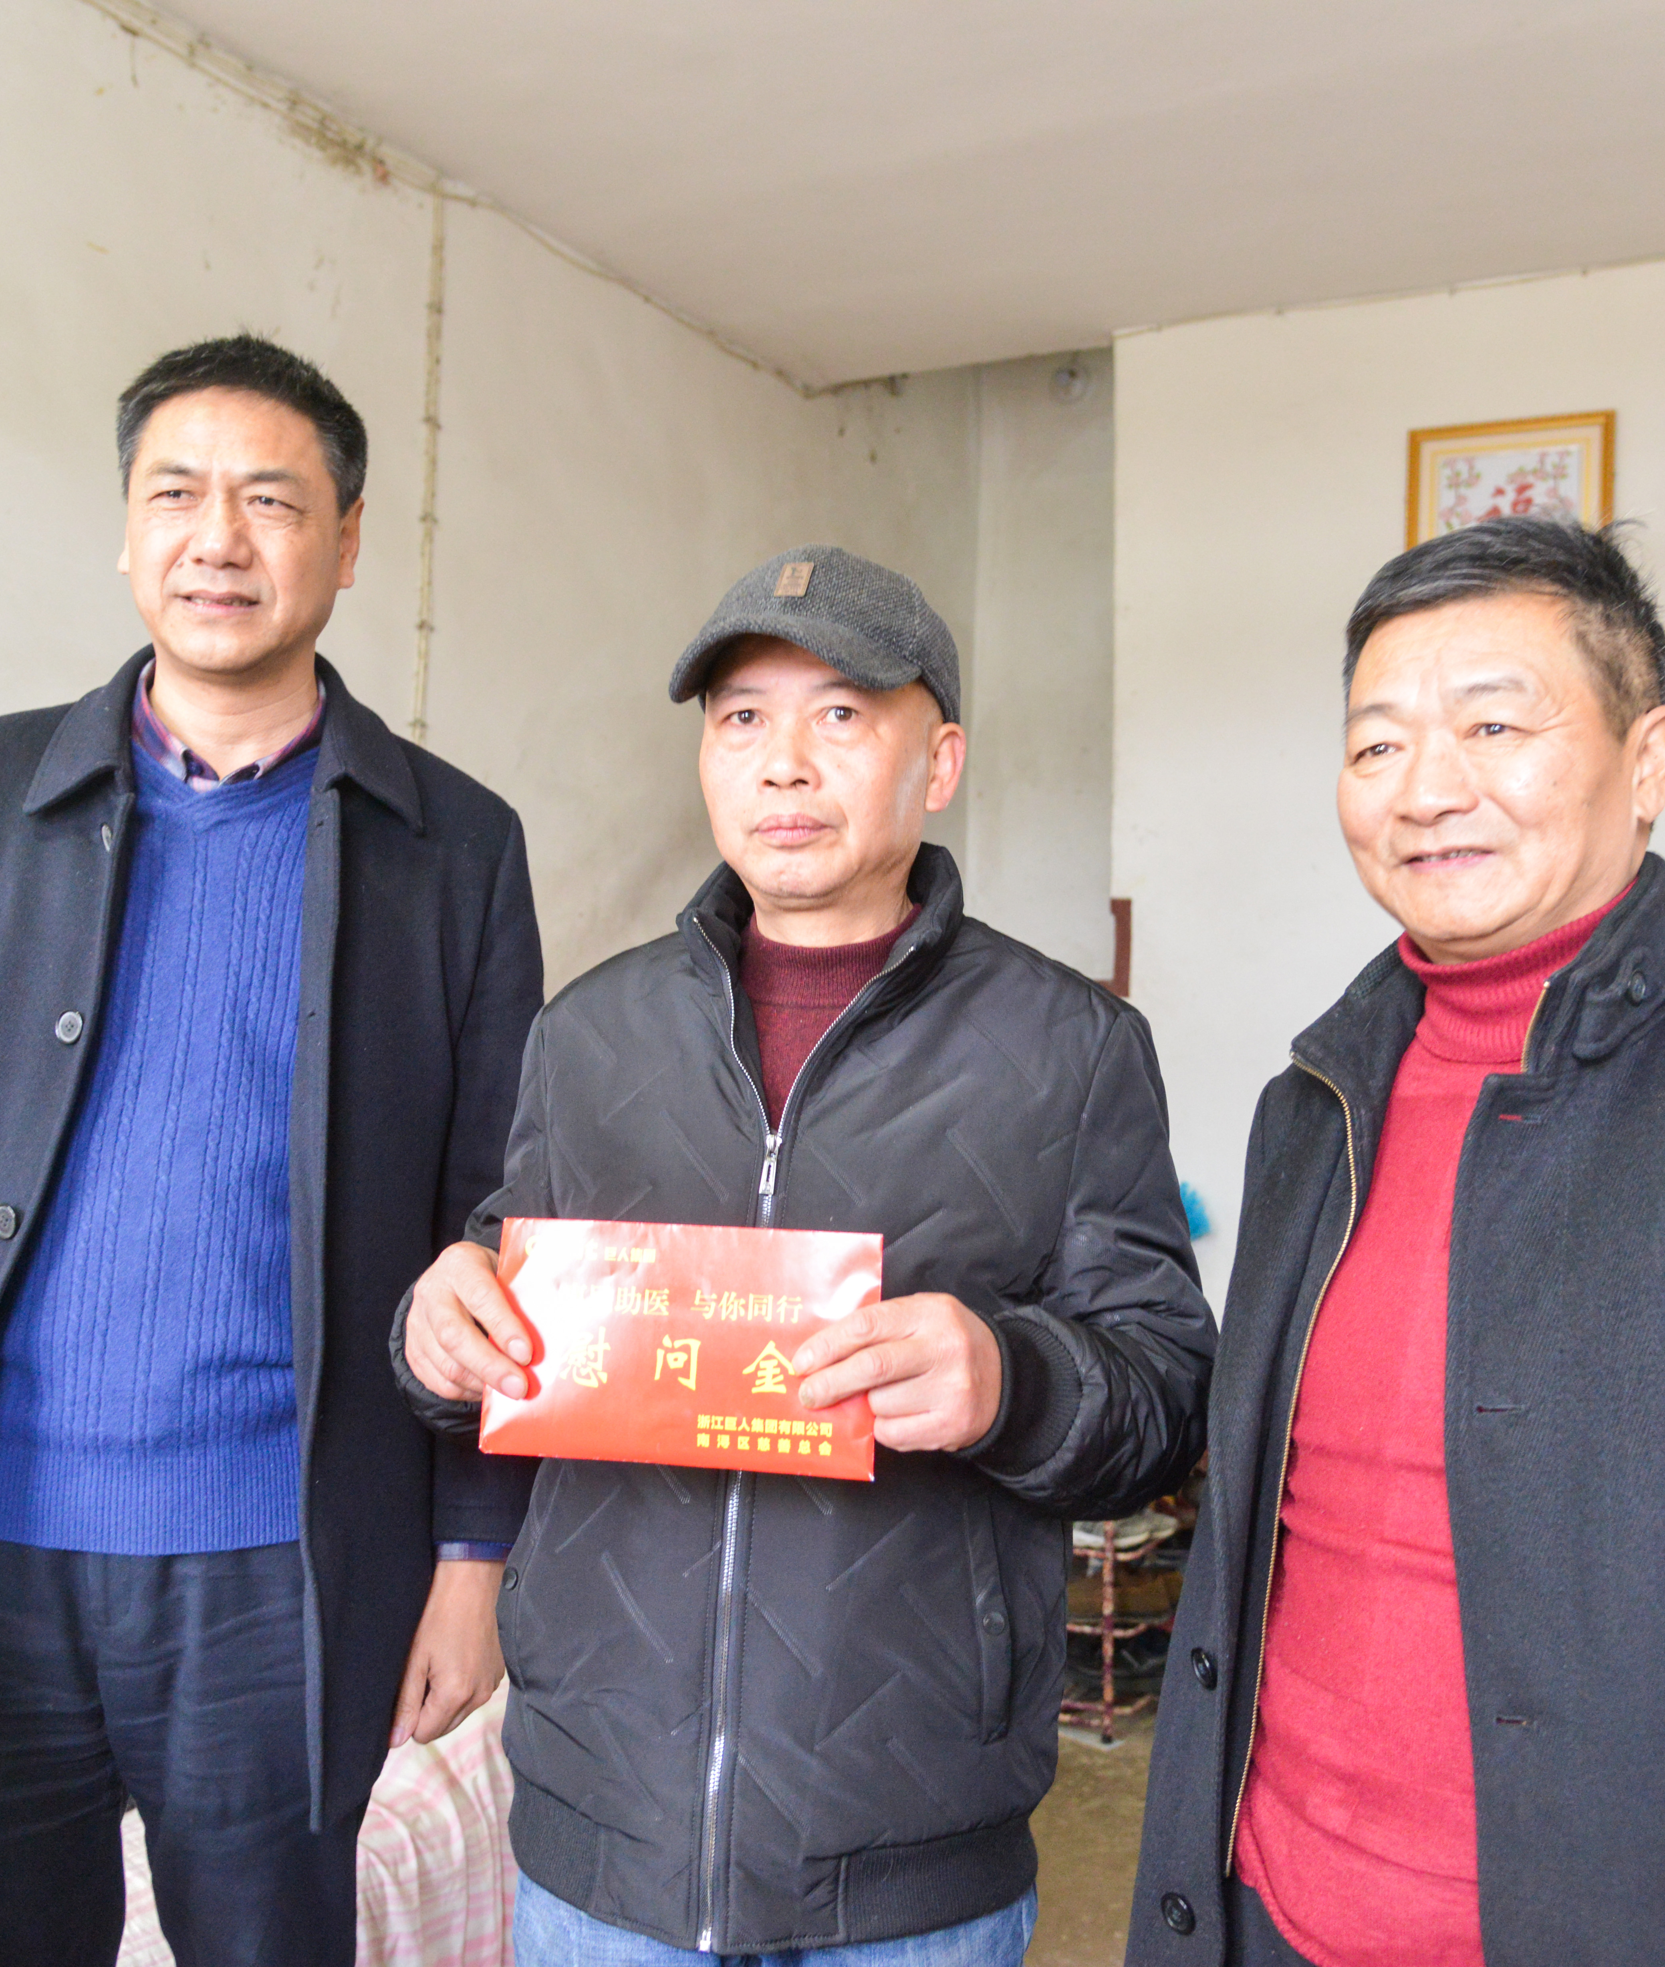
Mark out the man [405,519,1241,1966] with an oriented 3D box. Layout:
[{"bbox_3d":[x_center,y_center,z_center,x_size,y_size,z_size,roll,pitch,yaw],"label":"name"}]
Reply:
[{"bbox_3d":[-0.036,0.520,1.338,0.580,1.650,0.460,1,-1,15],"label":"man"}]

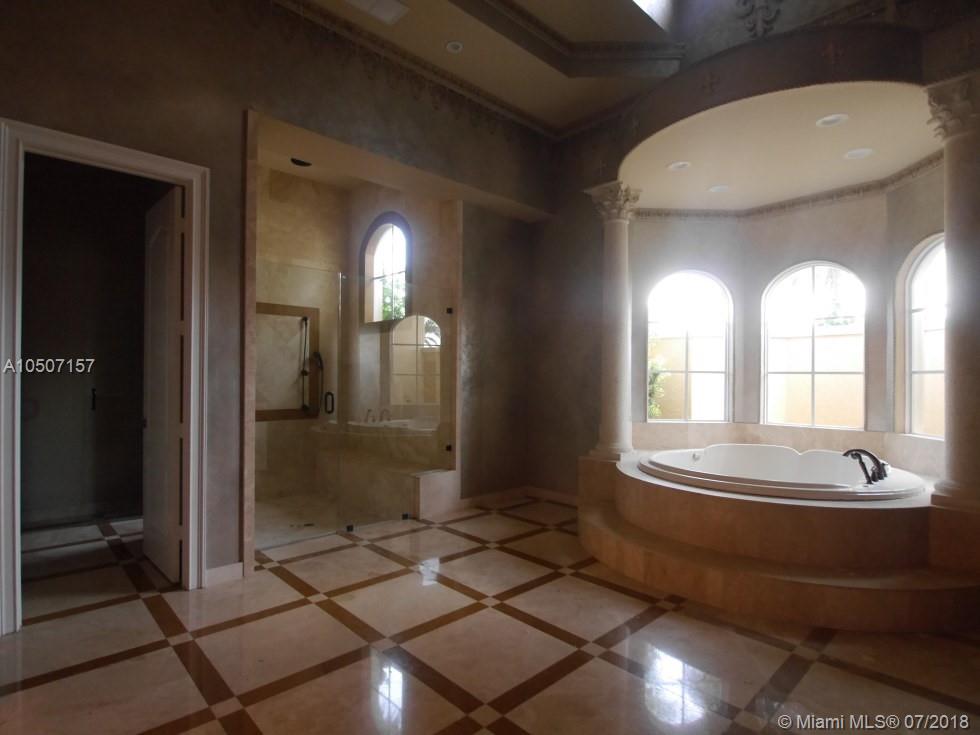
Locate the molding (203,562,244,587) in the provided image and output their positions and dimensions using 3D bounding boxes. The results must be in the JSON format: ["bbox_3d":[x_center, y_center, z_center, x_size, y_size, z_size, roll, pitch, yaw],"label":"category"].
[{"bbox_3d":[-1.663,1.298,3.204,0.235,0.103,0.020,2,-2,-44],"label":"molding"}]

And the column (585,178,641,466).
[{"bbox_3d":[1.164,-0.409,4.743,0.375,2.479,0.375,2,-2,-44],"label":"column"}]

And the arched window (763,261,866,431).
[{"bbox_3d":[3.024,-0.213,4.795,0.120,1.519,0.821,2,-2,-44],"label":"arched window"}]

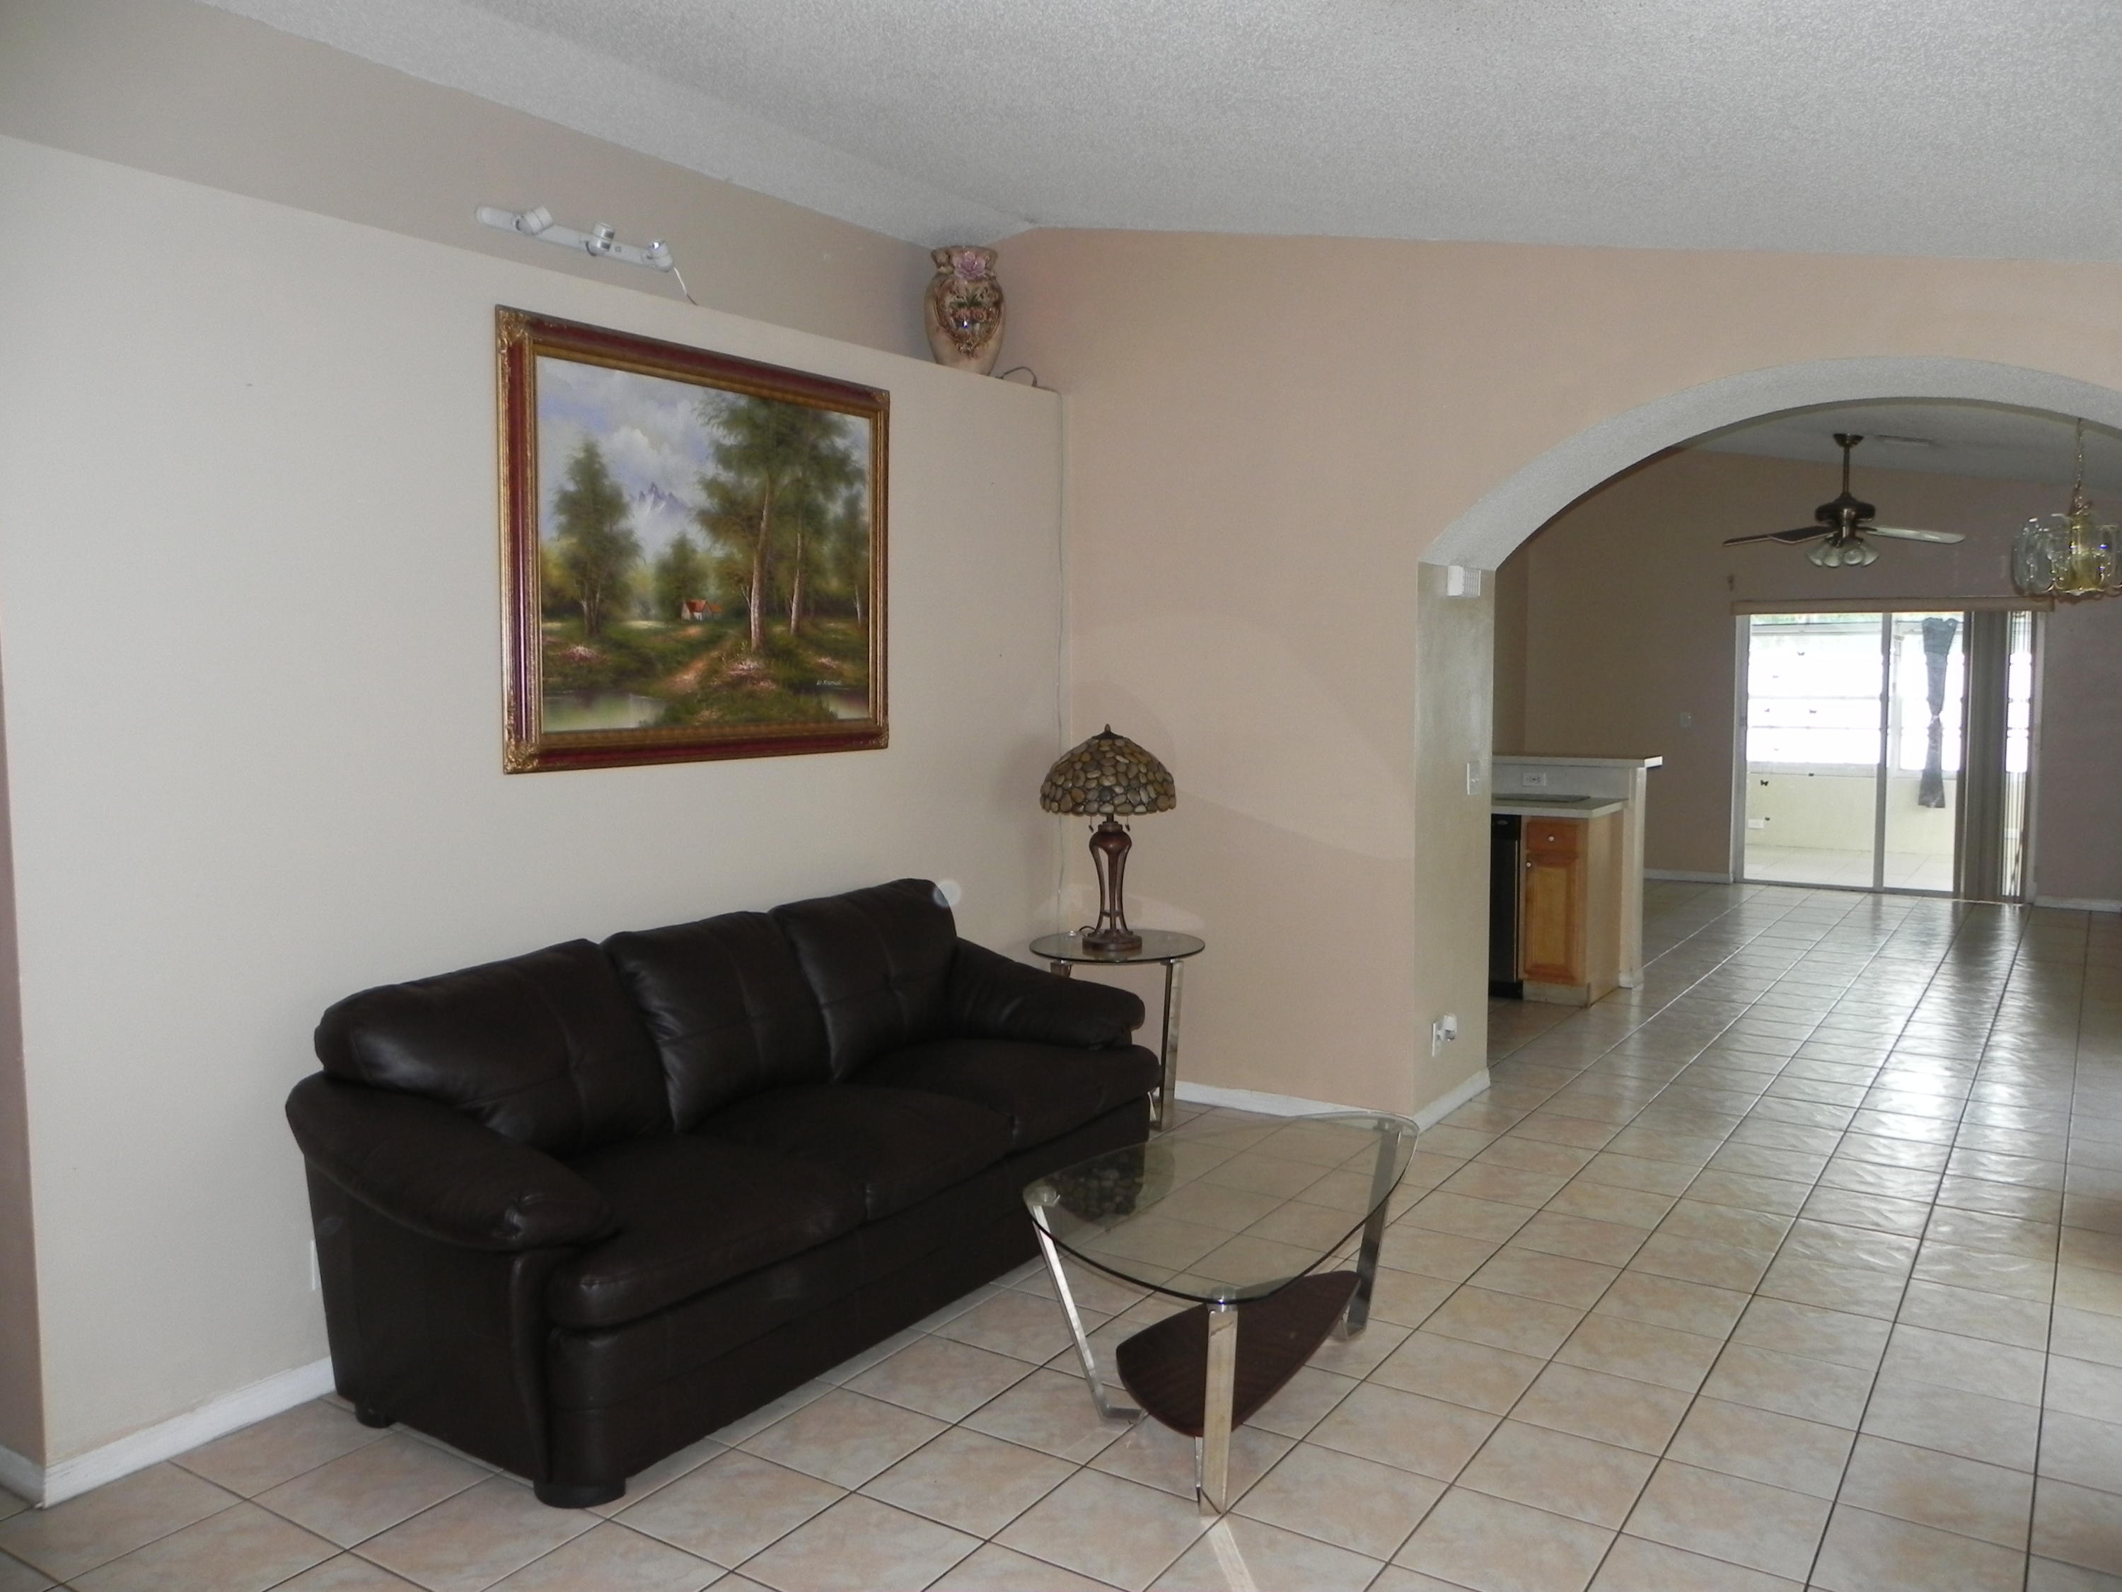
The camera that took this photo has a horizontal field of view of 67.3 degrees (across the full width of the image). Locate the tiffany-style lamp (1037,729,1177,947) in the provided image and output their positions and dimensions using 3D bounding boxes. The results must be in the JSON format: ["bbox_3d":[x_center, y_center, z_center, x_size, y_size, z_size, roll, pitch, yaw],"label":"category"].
[{"bbox_3d":[0.171,0.142,5.374,0.458,0.753,0.458,0,5,2],"label":"tiffany-style lamp"}]

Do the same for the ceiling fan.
[{"bbox_3d":[4.415,-1.666,8.978,1.276,0.738,1.276,2,5,26],"label":"ceiling fan"}]

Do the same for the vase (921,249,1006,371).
[{"bbox_3d":[-0.331,-1.665,5.551,0.284,0.478,0.284,-1,5,-3],"label":"vase"}]

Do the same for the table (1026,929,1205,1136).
[{"bbox_3d":[0.195,0.813,5.463,0.598,0.613,0.598,0,5,2],"label":"table"}]

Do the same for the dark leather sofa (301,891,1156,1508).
[{"bbox_3d":[-0.655,0.783,3.950,0.877,0.927,2.173,3,6,33],"label":"dark leather sofa"}]

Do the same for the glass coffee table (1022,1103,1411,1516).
[{"bbox_3d":[0.390,1.050,3.462,0.698,0.466,1.276,3,6,33],"label":"glass coffee table"}]

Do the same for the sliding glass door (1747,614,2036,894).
[{"bbox_3d":[5.484,-0.327,10.687,1.814,1.974,0.120,3,6,33],"label":"sliding glass door"}]

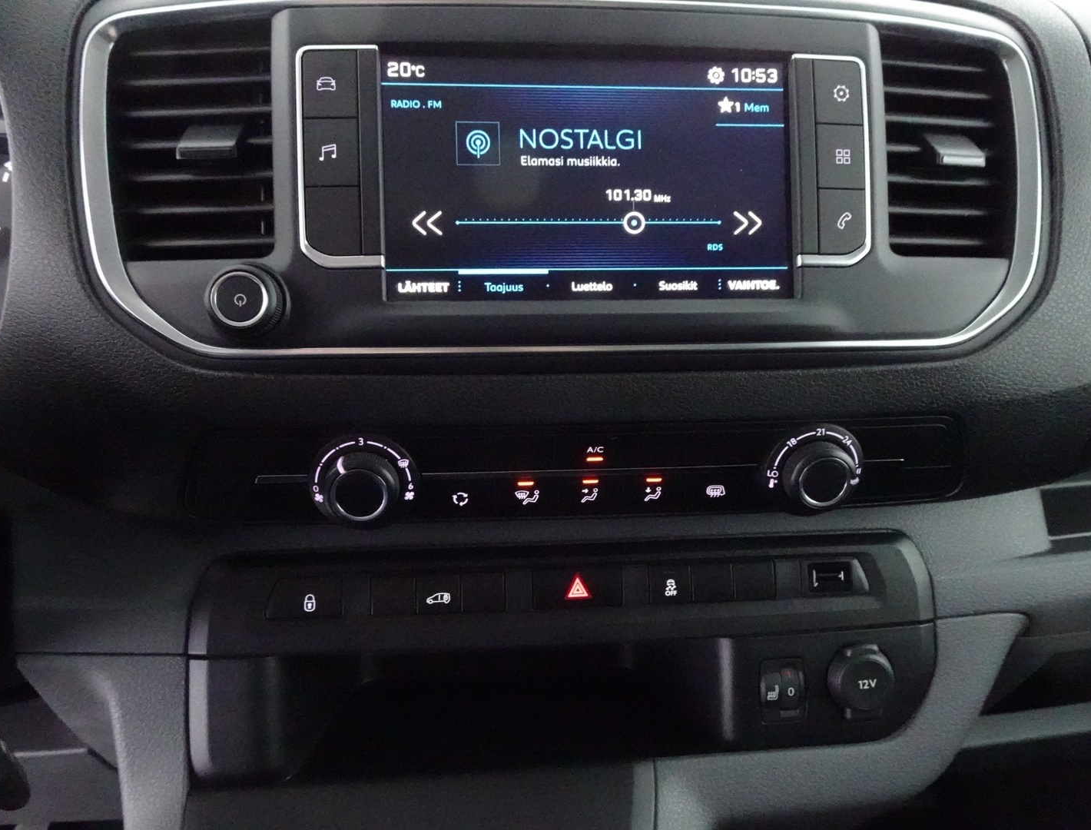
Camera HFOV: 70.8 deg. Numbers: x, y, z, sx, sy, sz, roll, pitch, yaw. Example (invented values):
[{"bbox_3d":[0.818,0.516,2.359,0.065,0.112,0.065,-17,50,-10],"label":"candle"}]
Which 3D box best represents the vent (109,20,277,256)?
[{"bbox_3d":[-0.127,-0.098,0.286,0.059,0.086,0.030,-2,0,-1],"label":"vent"}]

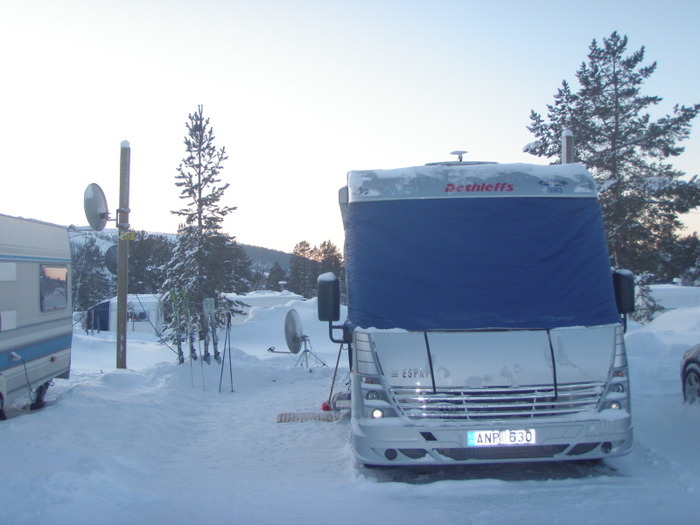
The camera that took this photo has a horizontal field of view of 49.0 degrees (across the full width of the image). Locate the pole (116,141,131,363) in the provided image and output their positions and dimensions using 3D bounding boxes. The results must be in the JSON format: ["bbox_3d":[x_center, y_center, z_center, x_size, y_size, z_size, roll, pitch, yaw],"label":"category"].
[{"bbox_3d":[-3.847,-0.138,13.070,0.170,3.860,0.170,0,-2,0],"label":"pole"}]

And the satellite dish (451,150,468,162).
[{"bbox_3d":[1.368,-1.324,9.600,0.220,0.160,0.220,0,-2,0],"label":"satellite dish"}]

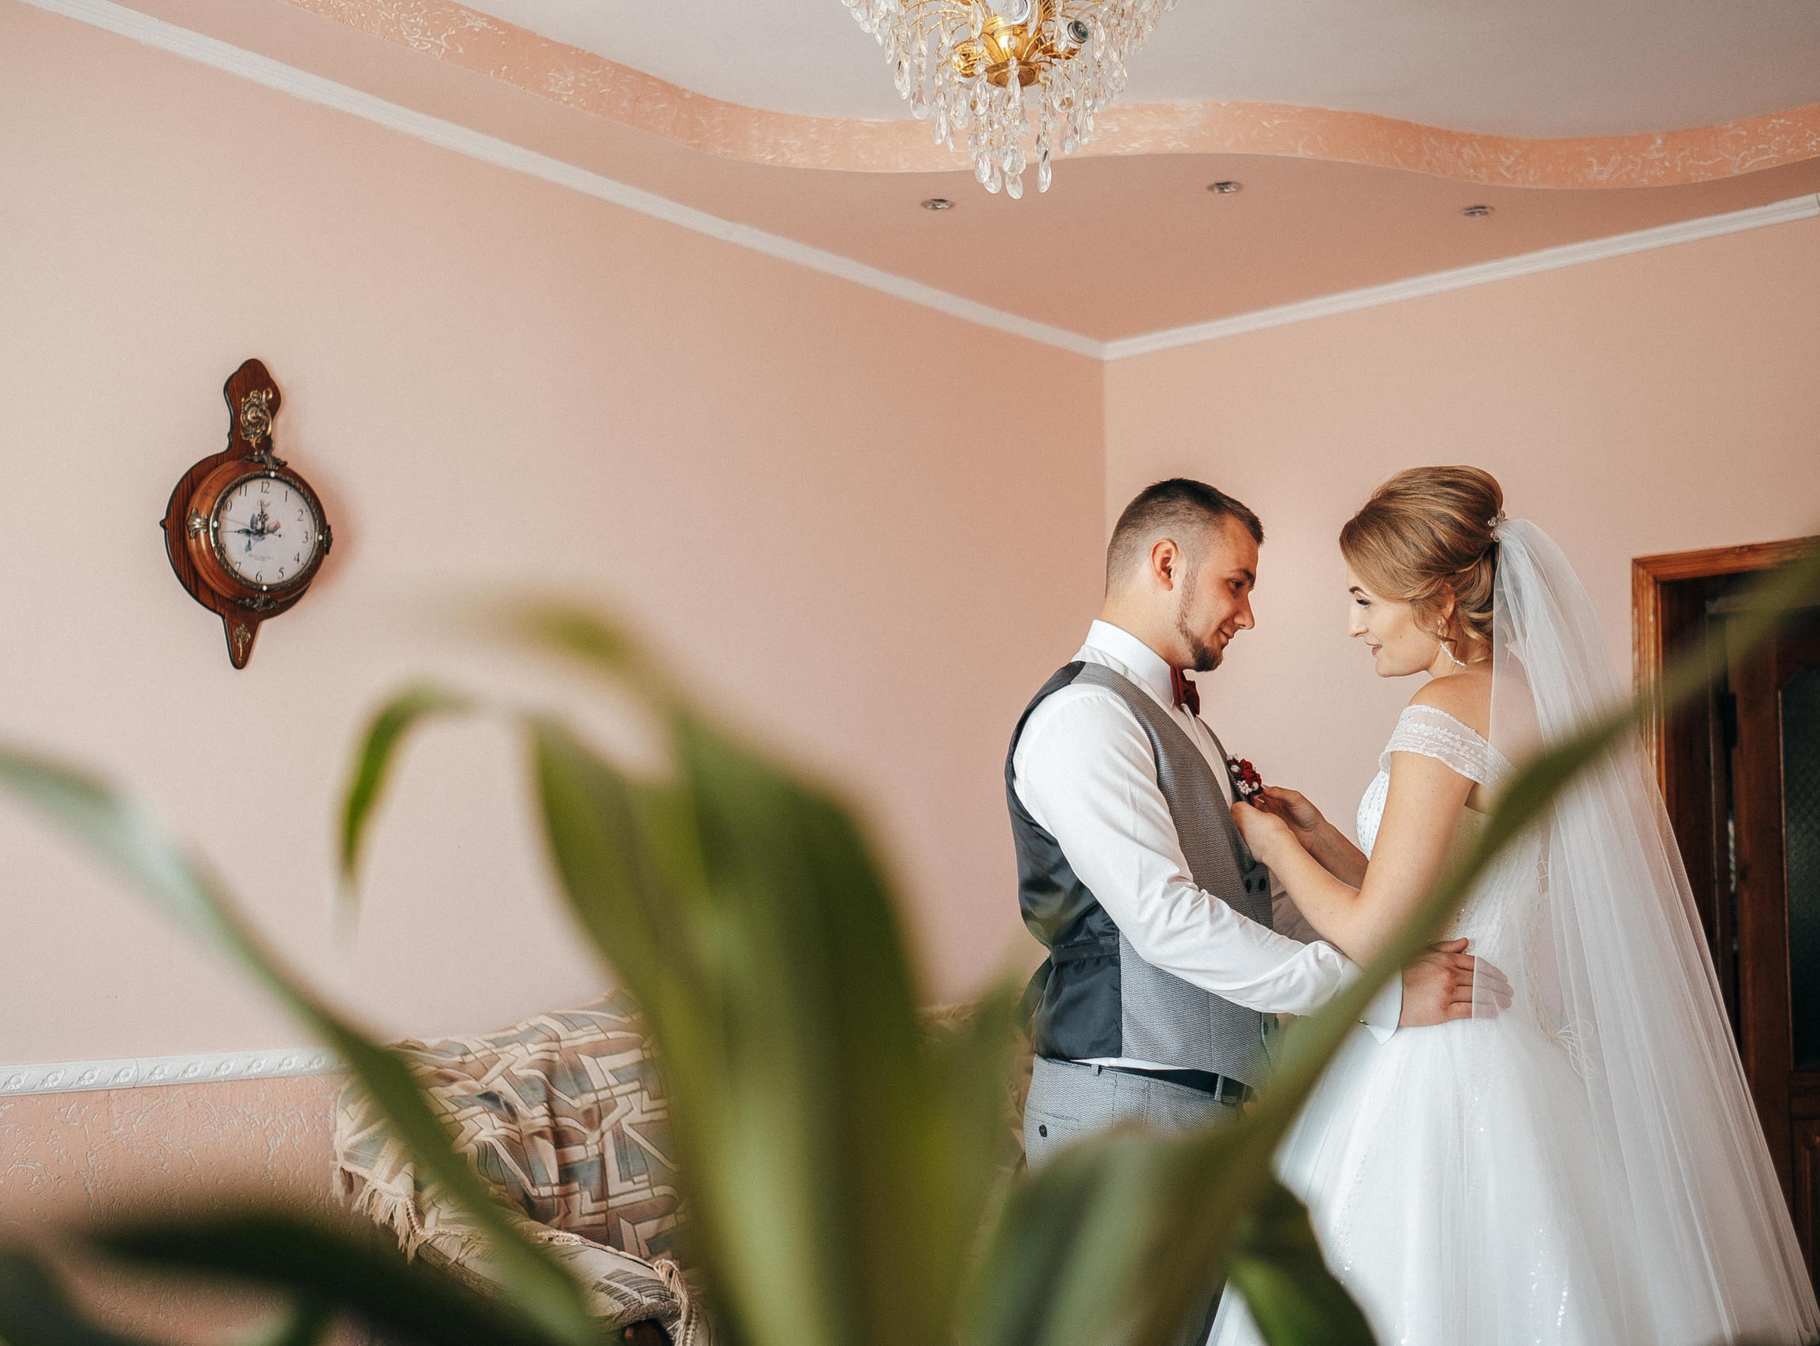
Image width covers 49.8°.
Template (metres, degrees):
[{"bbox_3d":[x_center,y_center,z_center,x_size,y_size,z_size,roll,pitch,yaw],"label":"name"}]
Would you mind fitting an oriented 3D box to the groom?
[{"bbox_3d":[0.417,0.639,2.359,0.620,1.780,0.520,-1,-6,18],"label":"groom"}]

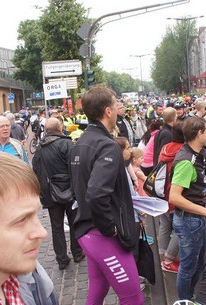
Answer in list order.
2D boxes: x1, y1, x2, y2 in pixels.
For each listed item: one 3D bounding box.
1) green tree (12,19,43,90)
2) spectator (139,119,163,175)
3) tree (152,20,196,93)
[{"bbox_3d":[-7.350,-8.696,37.793,6.200,11.544,6.200,-4,8,0],"label":"green tree"},{"bbox_3d":[0.803,0.316,4.808,0.360,1.572,0.480,-11,10,-38],"label":"spectator"},{"bbox_3d":[9.797,-11.342,45.822,6.500,11.958,6.500,-4,8,0],"label":"tree"}]

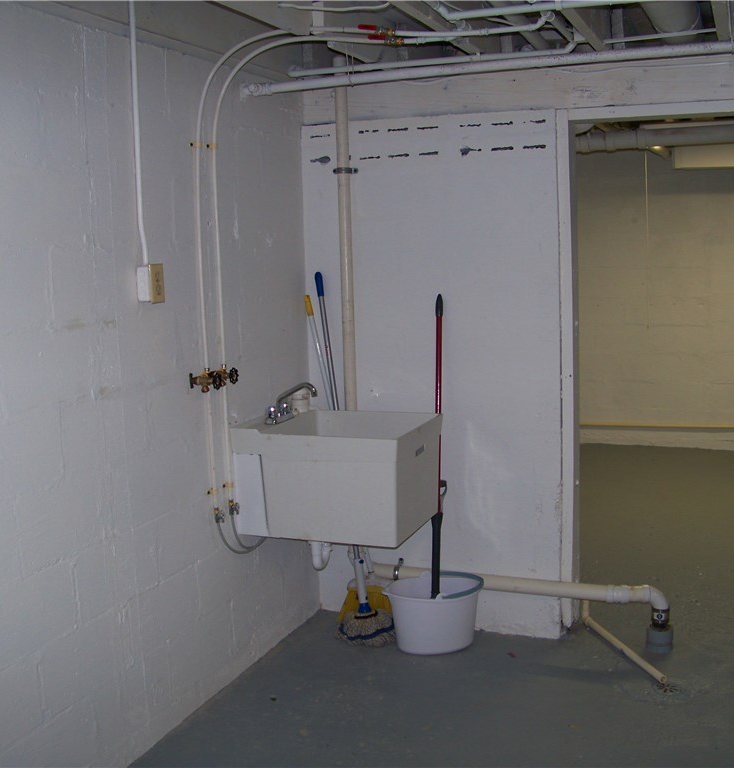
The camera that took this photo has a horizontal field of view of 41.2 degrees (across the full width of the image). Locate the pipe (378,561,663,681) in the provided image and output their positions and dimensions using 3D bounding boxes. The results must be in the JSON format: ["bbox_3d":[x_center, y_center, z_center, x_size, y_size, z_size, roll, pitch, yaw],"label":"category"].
[{"bbox_3d":[0.556,0.852,3.713,1.135,0.253,0.380,1,8,22],"label":"pipe"}]

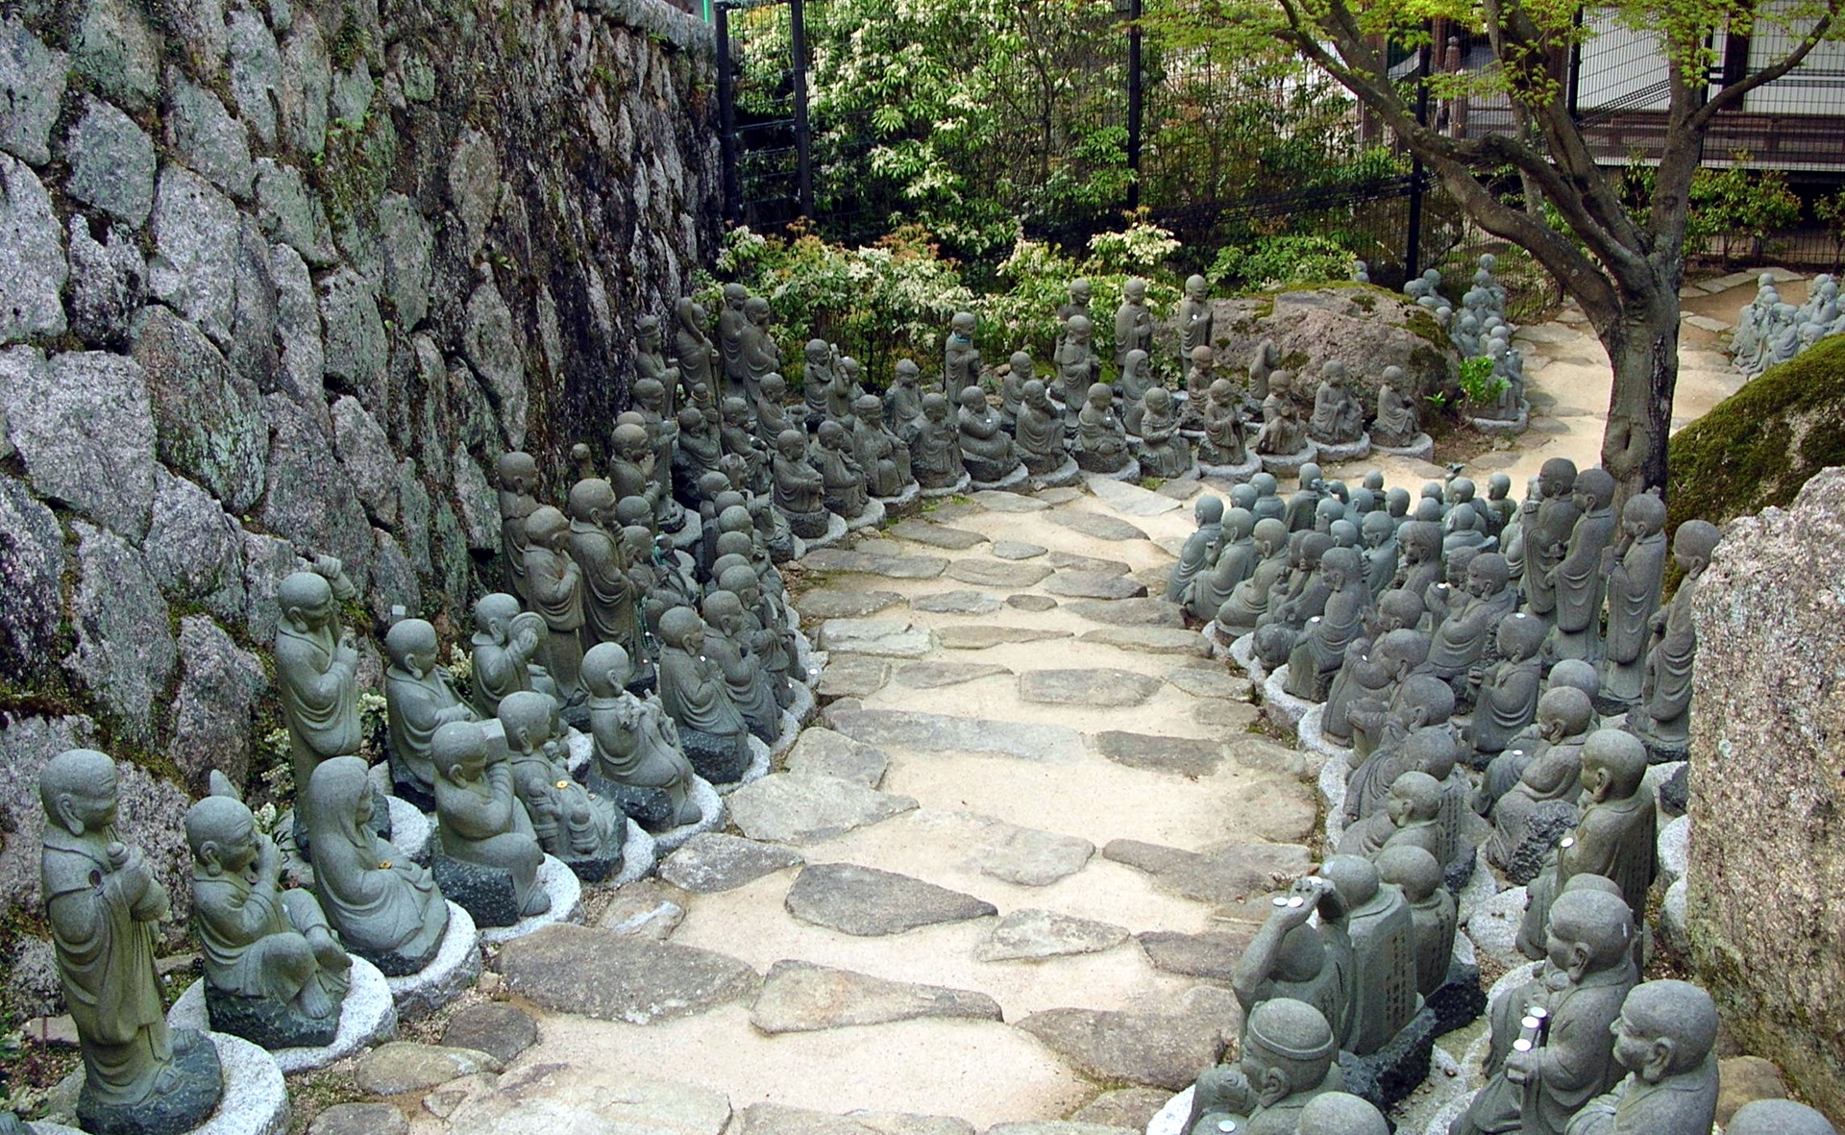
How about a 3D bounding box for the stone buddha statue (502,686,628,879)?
[{"bbox_3d":[-0.737,0.434,4.600,0.260,0.370,0.210,3,19,12],"label":"stone buddha statue"}]

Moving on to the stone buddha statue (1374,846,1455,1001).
[{"bbox_3d":[0.838,0.626,3.830,0.210,0.345,0.200,9,21,27],"label":"stone buddha statue"}]

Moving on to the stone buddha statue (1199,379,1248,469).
[{"bbox_3d":[1.174,-0.571,8.700,0.165,0.335,0.180,-18,28,-36],"label":"stone buddha statue"}]

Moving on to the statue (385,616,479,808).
[{"bbox_3d":[-1.062,0.297,4.870,0.230,0.390,0.210,0,19,3],"label":"statue"}]

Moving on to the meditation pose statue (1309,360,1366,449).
[{"bbox_3d":[1.940,-0.767,10.400,0.215,0.379,0.245,-14,24,-32],"label":"meditation pose statue"}]

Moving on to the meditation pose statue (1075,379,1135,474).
[{"bbox_3d":[0.678,-0.535,8.350,0.210,0.327,0.200,-14,26,-30],"label":"meditation pose statue"}]

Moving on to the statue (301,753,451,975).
[{"bbox_3d":[-0.900,0.466,3.680,0.235,0.354,0.200,4,22,11],"label":"statue"}]

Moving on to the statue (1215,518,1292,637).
[{"bbox_3d":[0.998,0.017,6.720,0.225,0.348,0.200,2,20,8],"label":"statue"}]

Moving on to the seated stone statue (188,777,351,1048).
[{"bbox_3d":[-1.071,0.561,3.680,0.250,0.405,0.215,3,19,12],"label":"seated stone statue"}]

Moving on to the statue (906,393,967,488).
[{"bbox_3d":[0.066,-0.569,9.750,0.230,0.385,0.230,-10,21,-25],"label":"statue"}]

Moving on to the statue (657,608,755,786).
[{"bbox_3d":[-0.494,0.267,4.990,0.215,0.385,0.205,-2,20,-3],"label":"statue"}]

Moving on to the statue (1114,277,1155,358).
[{"bbox_3d":[1.050,-1.188,11.200,0.190,0.530,0.180,-15,23,-36],"label":"statue"}]

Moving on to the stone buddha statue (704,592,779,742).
[{"bbox_3d":[-0.477,0.251,5.850,0.230,0.380,0.210,-3,19,-6],"label":"stone buddha statue"}]

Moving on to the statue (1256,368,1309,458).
[{"bbox_3d":[1.648,-0.711,10.220,0.220,0.364,0.235,-9,21,-20],"label":"statue"}]

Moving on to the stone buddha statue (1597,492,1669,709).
[{"bbox_3d":[1.679,0.067,5.280,0.150,0.522,0.150,10,24,24],"label":"stone buddha statue"}]

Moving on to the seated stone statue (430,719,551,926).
[{"bbox_3d":[-0.852,0.486,4.400,0.240,0.385,0.210,2,19,10],"label":"seated stone statue"}]

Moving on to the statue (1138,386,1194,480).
[{"bbox_3d":[0.925,-0.525,8.500,0.190,0.339,0.210,-18,28,-36],"label":"statue"}]

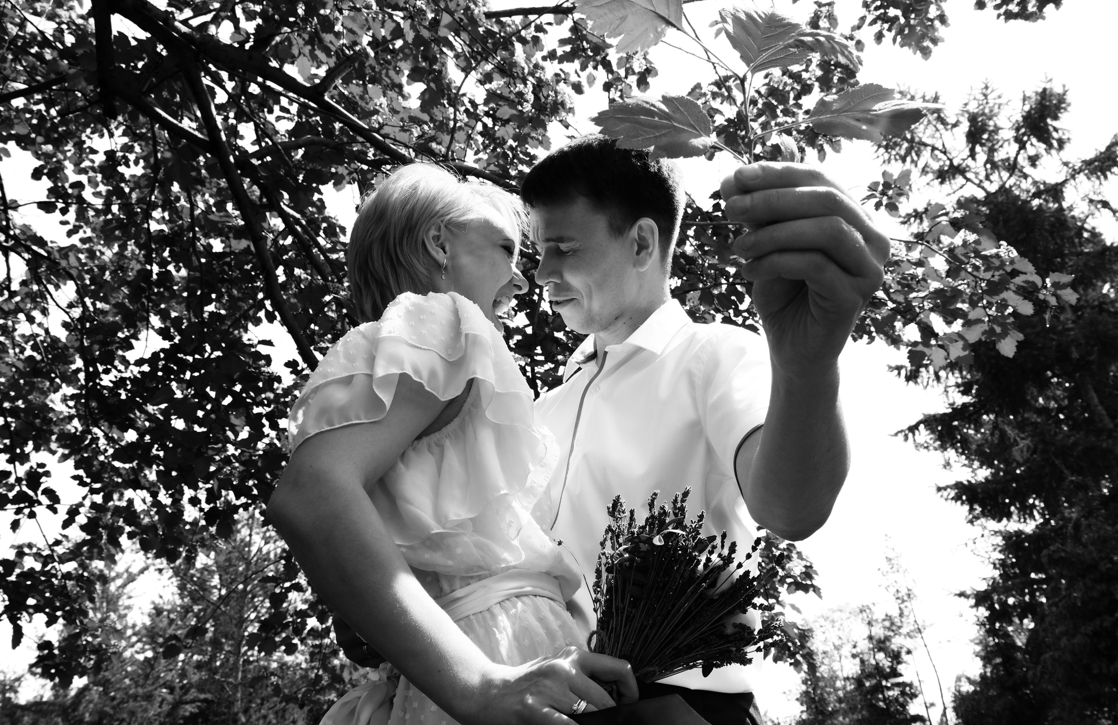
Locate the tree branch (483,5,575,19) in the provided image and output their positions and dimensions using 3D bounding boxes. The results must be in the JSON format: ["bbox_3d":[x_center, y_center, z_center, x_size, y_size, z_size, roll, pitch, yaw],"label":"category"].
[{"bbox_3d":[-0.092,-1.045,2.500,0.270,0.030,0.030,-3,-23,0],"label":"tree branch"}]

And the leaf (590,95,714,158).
[{"bbox_3d":[0.066,-0.166,0.590,0.084,0.024,0.052,3,-23,-14],"label":"leaf"}]

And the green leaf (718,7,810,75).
[{"bbox_3d":[0.140,-0.219,0.575,0.060,0.030,0.056,-1,-23,-6],"label":"green leaf"}]

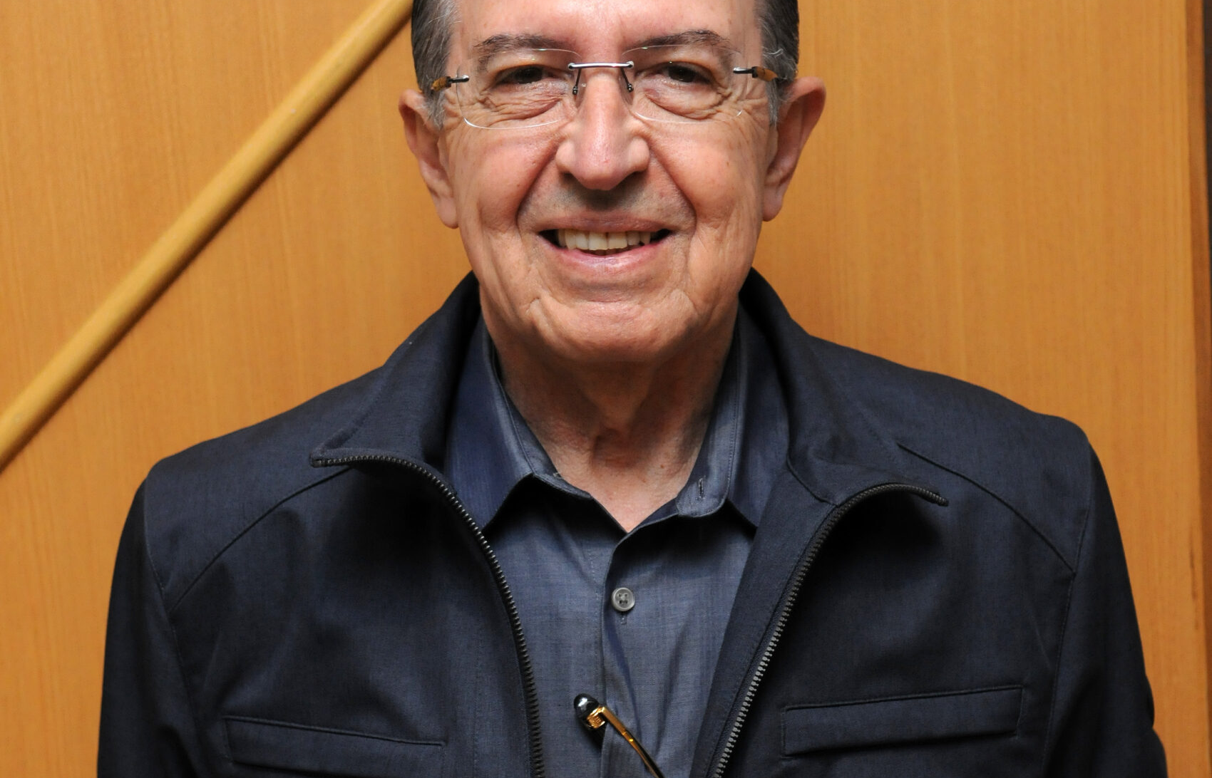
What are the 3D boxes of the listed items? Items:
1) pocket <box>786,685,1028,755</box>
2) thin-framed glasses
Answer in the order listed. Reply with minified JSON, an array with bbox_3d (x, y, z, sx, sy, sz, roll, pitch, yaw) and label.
[{"bbox_3d":[0.132,0.149,1.490,0.114,0.024,0.014,-3,7,-17],"label":"pocket"},{"bbox_3d":[0.003,-0.132,1.473,0.150,0.043,0.138,-2,3,2],"label":"thin-framed glasses"}]

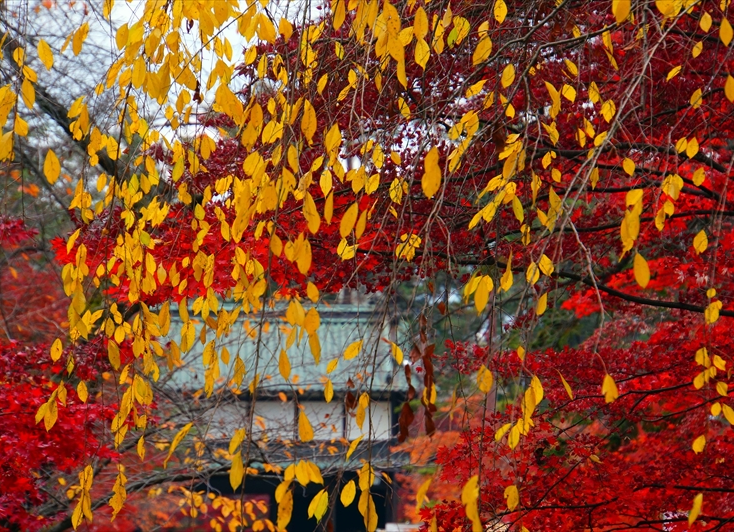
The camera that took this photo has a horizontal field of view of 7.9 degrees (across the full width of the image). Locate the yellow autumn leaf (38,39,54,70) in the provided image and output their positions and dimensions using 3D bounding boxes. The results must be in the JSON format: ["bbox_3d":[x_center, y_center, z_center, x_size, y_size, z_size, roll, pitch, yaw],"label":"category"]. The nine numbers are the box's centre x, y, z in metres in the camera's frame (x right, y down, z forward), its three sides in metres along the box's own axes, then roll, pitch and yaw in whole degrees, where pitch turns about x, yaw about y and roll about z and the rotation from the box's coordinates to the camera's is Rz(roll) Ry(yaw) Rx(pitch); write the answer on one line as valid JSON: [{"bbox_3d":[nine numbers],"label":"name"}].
[{"bbox_3d":[-0.734,-0.481,12.157,0.032,0.079,0.013,-14,0,-3],"label":"yellow autumn leaf"}]

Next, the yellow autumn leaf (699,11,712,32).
[{"bbox_3d":[0.763,-0.551,12.005,0.028,0.046,0.016,-2,-3,0],"label":"yellow autumn leaf"}]

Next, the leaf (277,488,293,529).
[{"bbox_3d":[-0.159,0.473,10.400,0.026,0.082,0.016,15,-3,0],"label":"leaf"}]

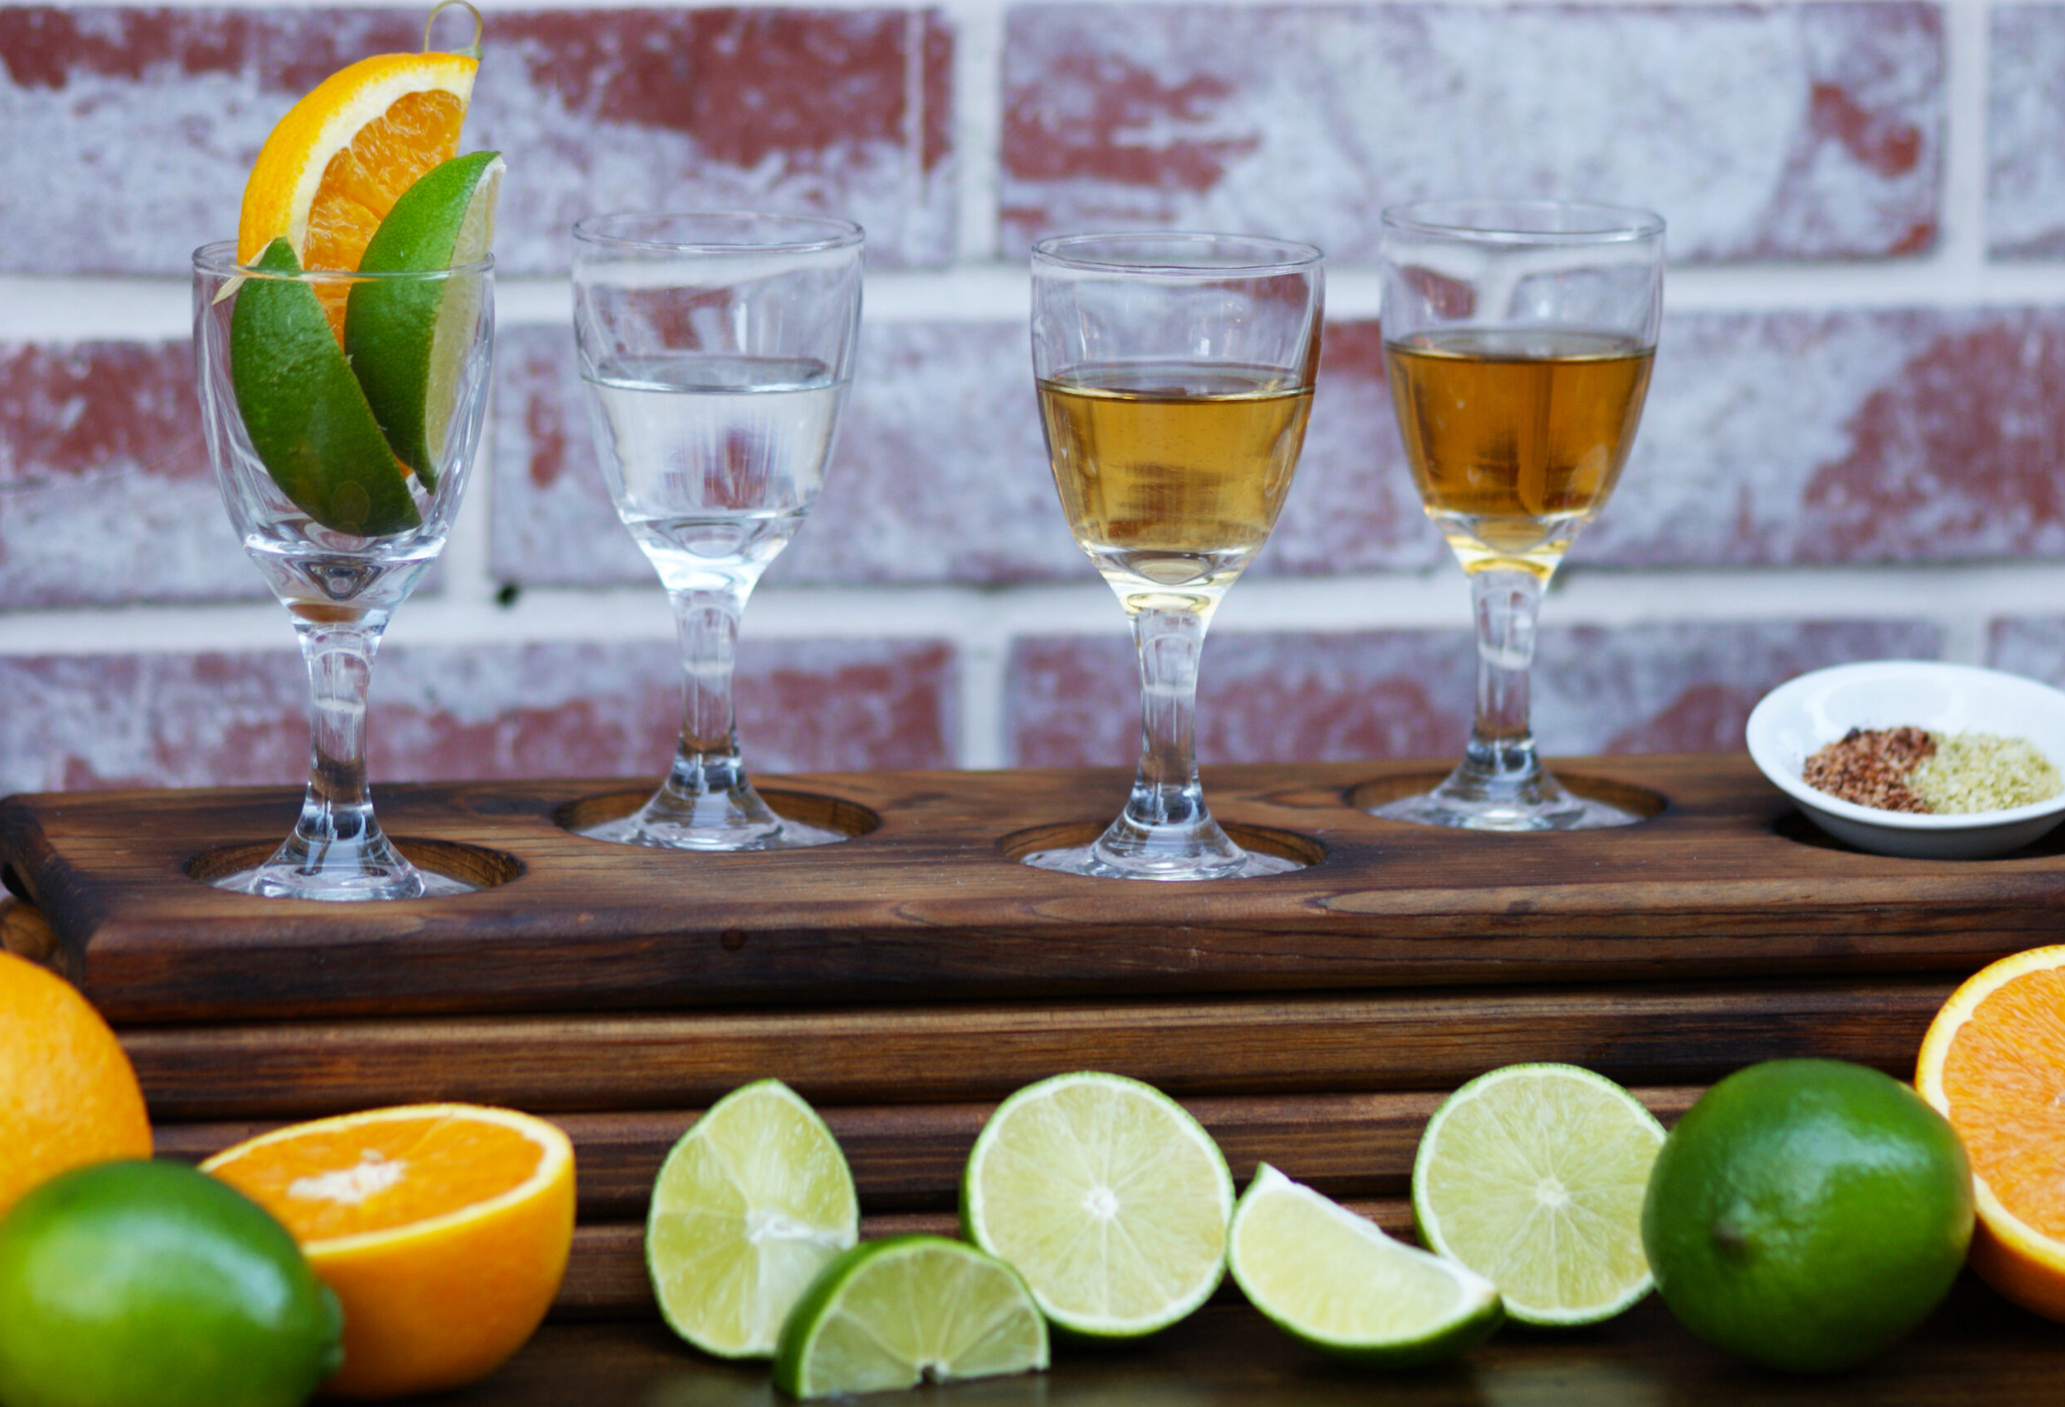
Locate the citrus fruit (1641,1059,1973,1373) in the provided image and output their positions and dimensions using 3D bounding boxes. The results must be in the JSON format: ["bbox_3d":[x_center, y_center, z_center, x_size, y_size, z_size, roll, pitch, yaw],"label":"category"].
[{"bbox_3d":[0.140,0.093,1.595,0.059,0.057,0.062,1,10,0],"label":"citrus fruit"}]

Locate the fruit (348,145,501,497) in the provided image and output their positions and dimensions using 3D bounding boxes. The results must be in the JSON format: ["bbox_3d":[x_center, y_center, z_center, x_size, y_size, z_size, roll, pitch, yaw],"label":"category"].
[{"bbox_3d":[-0.113,-0.070,1.622,0.027,0.063,0.029,14,10,29],"label":"fruit"}]

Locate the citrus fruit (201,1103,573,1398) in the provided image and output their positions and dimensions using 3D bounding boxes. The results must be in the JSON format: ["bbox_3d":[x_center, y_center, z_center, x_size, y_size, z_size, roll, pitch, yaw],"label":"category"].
[{"bbox_3d":[-0.115,0.102,1.570,0.072,0.039,0.072,-6,19,0],"label":"citrus fruit"}]

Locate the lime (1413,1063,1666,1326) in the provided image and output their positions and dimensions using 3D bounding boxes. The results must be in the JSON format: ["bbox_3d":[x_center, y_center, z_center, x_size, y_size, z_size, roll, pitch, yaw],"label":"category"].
[{"bbox_3d":[0.091,0.090,1.631,0.048,0.048,0.026,-1,1,-10],"label":"lime"}]

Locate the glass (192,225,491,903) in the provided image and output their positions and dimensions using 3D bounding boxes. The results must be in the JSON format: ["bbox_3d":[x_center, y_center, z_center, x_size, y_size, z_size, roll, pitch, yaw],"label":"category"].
[{"bbox_3d":[-0.128,-0.022,1.630,0.056,0.120,0.056,1,10,0],"label":"glass"}]

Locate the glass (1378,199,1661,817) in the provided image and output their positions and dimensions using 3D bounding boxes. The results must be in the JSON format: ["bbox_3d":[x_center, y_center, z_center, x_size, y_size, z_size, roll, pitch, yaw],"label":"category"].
[{"bbox_3d":[0.095,-0.035,1.732,0.056,0.120,0.056,1,10,0],"label":"glass"}]

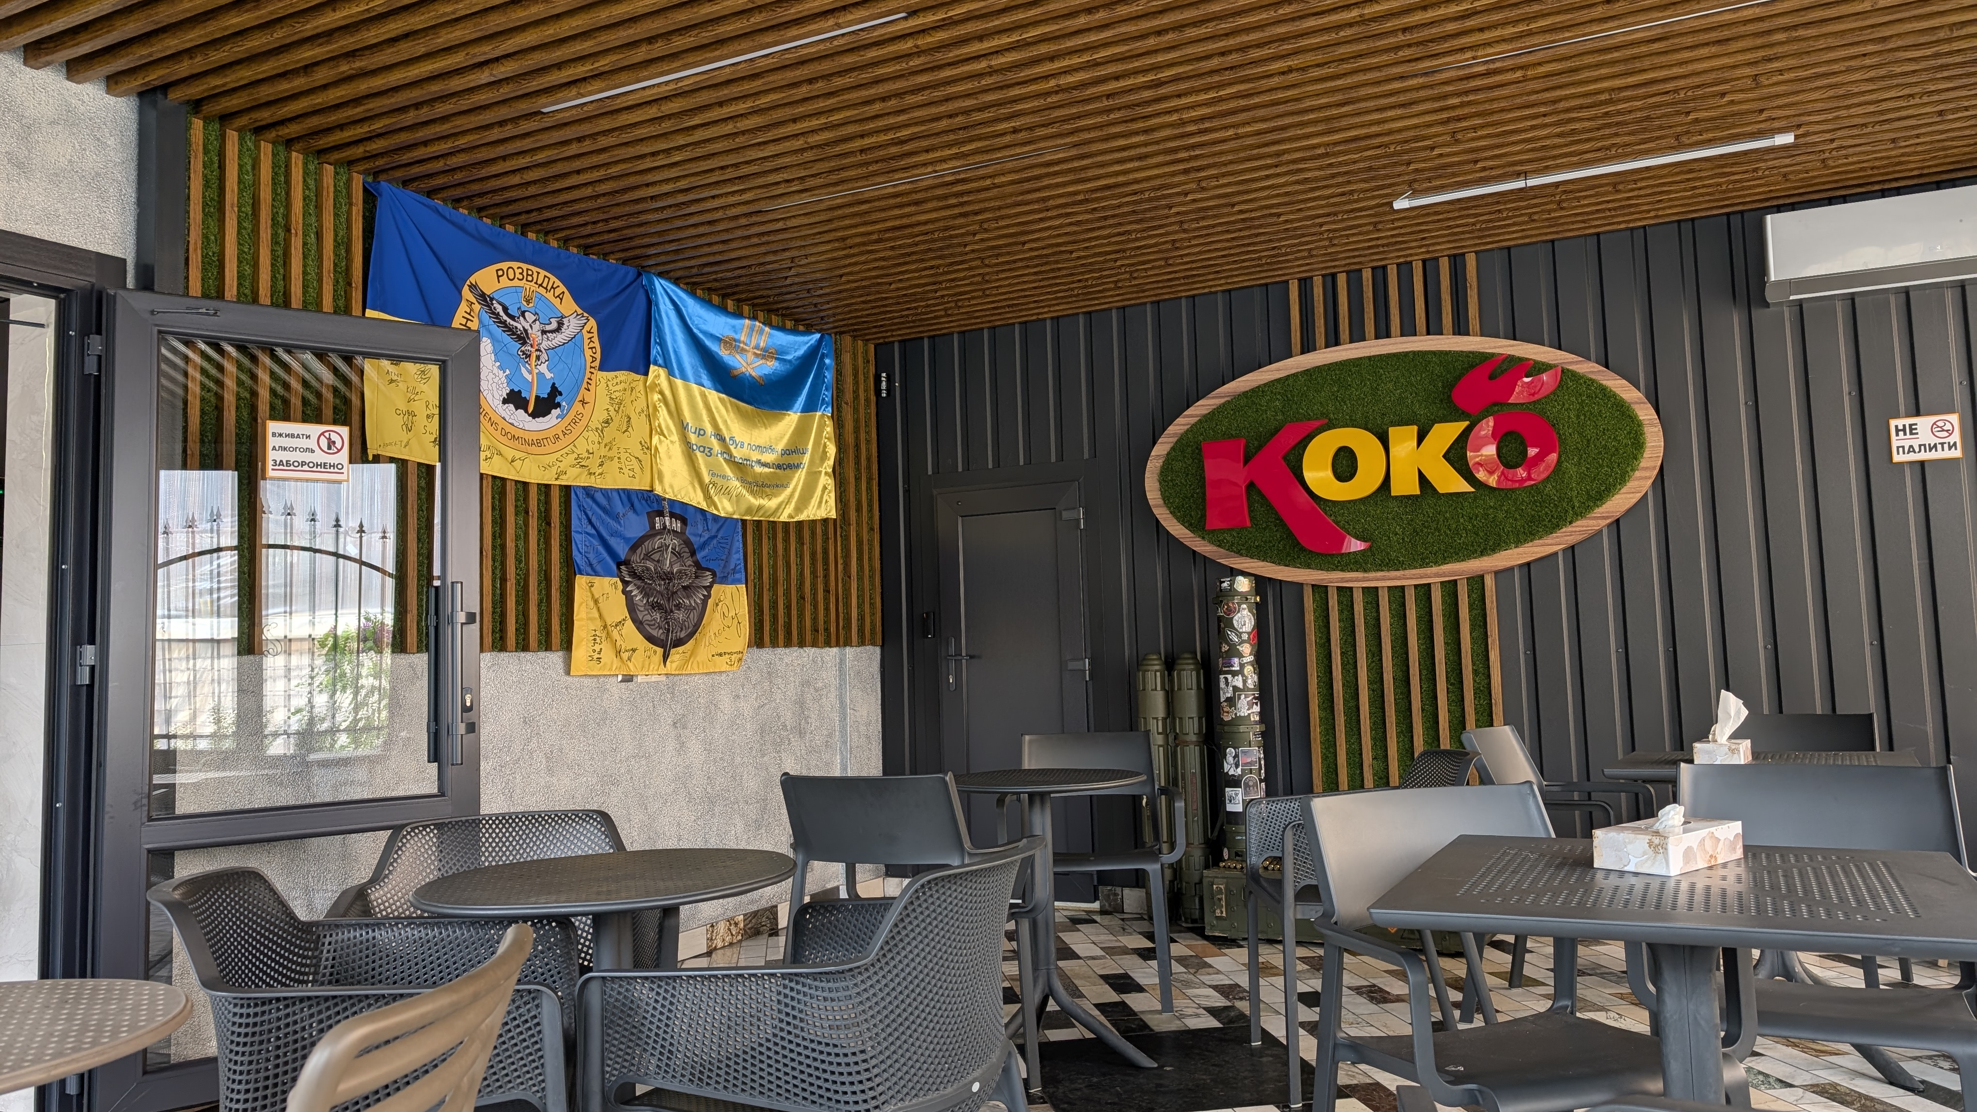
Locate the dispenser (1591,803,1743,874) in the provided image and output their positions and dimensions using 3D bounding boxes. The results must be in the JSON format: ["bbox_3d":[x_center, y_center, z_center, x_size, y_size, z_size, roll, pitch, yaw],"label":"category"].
[{"bbox_3d":[0.992,0.405,2.004,0.223,0.087,0.119,2,-6,-38],"label":"dispenser"}]

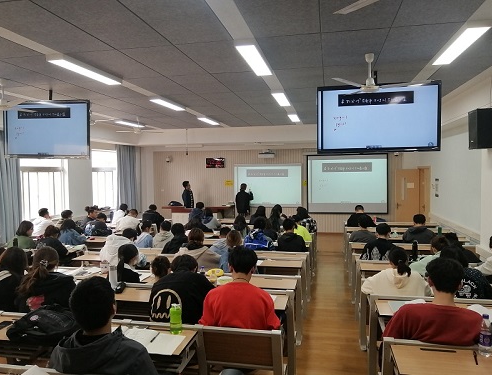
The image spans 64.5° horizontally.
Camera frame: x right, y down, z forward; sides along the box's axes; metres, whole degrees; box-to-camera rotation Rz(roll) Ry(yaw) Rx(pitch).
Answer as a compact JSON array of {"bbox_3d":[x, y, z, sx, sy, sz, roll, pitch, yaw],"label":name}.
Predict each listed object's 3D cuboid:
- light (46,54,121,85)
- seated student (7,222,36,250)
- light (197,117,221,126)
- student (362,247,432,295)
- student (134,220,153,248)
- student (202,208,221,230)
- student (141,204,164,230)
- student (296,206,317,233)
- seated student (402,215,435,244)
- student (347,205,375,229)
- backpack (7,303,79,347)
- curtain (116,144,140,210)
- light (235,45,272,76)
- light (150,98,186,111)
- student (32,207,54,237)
[{"bbox_3d":[-1.939,-1.433,4.826,0.190,0.080,1.200,0,2,12],"label":"light"},{"bbox_3d":[-3.720,1.154,6.775,0.500,1.239,0.740,0,3,17],"label":"seated student"},{"bbox_3d":[-0.888,-1.605,9.378,0.210,0.070,1.210,0,2,12],"label":"light"},{"bbox_3d":[1.457,1.162,3.852,0.620,1.170,0.800,-1,2,12],"label":"student"},{"bbox_3d":[-1.730,1.193,6.953,0.460,1.220,0.720,1,3,23],"label":"student"},{"bbox_3d":[-0.753,1.103,8.997,0.500,1.258,0.740,0,3,12],"label":"student"},{"bbox_3d":[-2.289,1.065,9.697,0.500,1.250,0.680,0,2,12],"label":"student"},{"bbox_3d":[1.330,1.072,8.504,0.470,1.311,0.740,-1,2,12],"label":"student"},{"bbox_3d":[3.096,1.128,6.958,0.510,1.270,0.680,0,2,12],"label":"seated student"},{"bbox_3d":[2.697,1.041,9.139,0.620,1.272,0.740,-1,2,12],"label":"student"},{"bbox_3d":[-1.348,0.916,2.695,0.470,0.180,0.330,-1,2,-3],"label":"backpack"},{"bbox_3d":[-3.913,0.006,12.972,0.200,2.750,1.250,0,2,12],"label":"curtain"},{"bbox_3d":[0.120,-1.403,4.293,0.170,0.070,1.200,-1,2,12],"label":"light"},{"bbox_3d":[-1.390,-1.507,7.043,0.210,0.070,1.210,0,2,12],"label":"light"},{"bbox_3d":[-4.404,1.145,8.824,0.540,1.307,0.740,0,3,17],"label":"student"}]

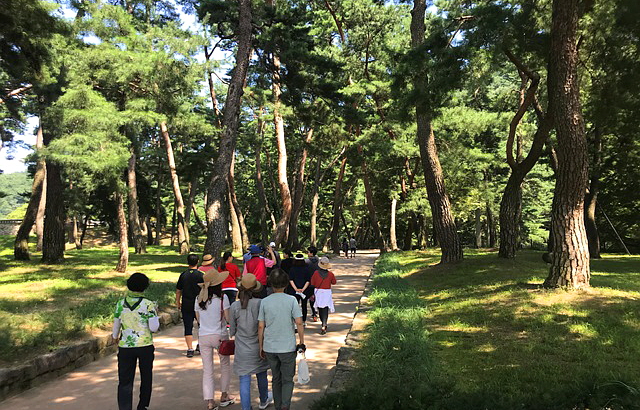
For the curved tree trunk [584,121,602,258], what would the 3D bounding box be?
[{"bbox_3d":[12.173,-0.689,23.000,0.800,6.000,0.700,0,-3,0],"label":"curved tree trunk"}]

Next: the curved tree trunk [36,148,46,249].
[{"bbox_3d":[-18.828,-0.237,35.000,0.650,6.700,0.600,0,-3,0],"label":"curved tree trunk"}]

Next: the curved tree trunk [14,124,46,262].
[{"bbox_3d":[-16.217,-0.756,29.000,1.739,7.618,1.255,0,-3,0],"label":"curved tree trunk"}]

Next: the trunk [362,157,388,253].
[{"bbox_3d":[4.824,0.043,45.000,2.192,8.345,1.356,0,-3,0],"label":"trunk"}]

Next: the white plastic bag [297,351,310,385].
[{"bbox_3d":[-0.172,1.705,5.400,0.145,0.340,0.150,0,-3,3],"label":"white plastic bag"}]

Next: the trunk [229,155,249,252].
[{"bbox_3d":[-5.655,-0.234,36.000,1.300,6.600,0.850,0,-3,0],"label":"trunk"}]

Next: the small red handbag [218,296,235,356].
[{"bbox_3d":[-1.063,1.366,5.900,0.190,0.680,0.180,0,-3,-9],"label":"small red handbag"}]

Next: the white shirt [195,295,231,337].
[{"bbox_3d":[-1.246,1.275,6.000,0.430,0.510,0.270,0,-3,6],"label":"white shirt"}]

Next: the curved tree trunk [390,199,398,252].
[{"bbox_3d":[6.620,1.733,46.000,0.680,4.800,0.600,0,-3,0],"label":"curved tree trunk"}]

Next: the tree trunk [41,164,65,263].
[{"bbox_3d":[-12.342,0.363,24.000,1.100,4.650,1.050,2,-3,-27],"label":"tree trunk"}]

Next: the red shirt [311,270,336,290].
[{"bbox_3d":[0.071,1.511,10.500,0.500,0.420,0.280,0,-3,3],"label":"red shirt"}]

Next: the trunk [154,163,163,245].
[{"bbox_3d":[-14.662,-0.045,47.000,0.705,7.444,0.654,0,-3,0],"label":"trunk"}]

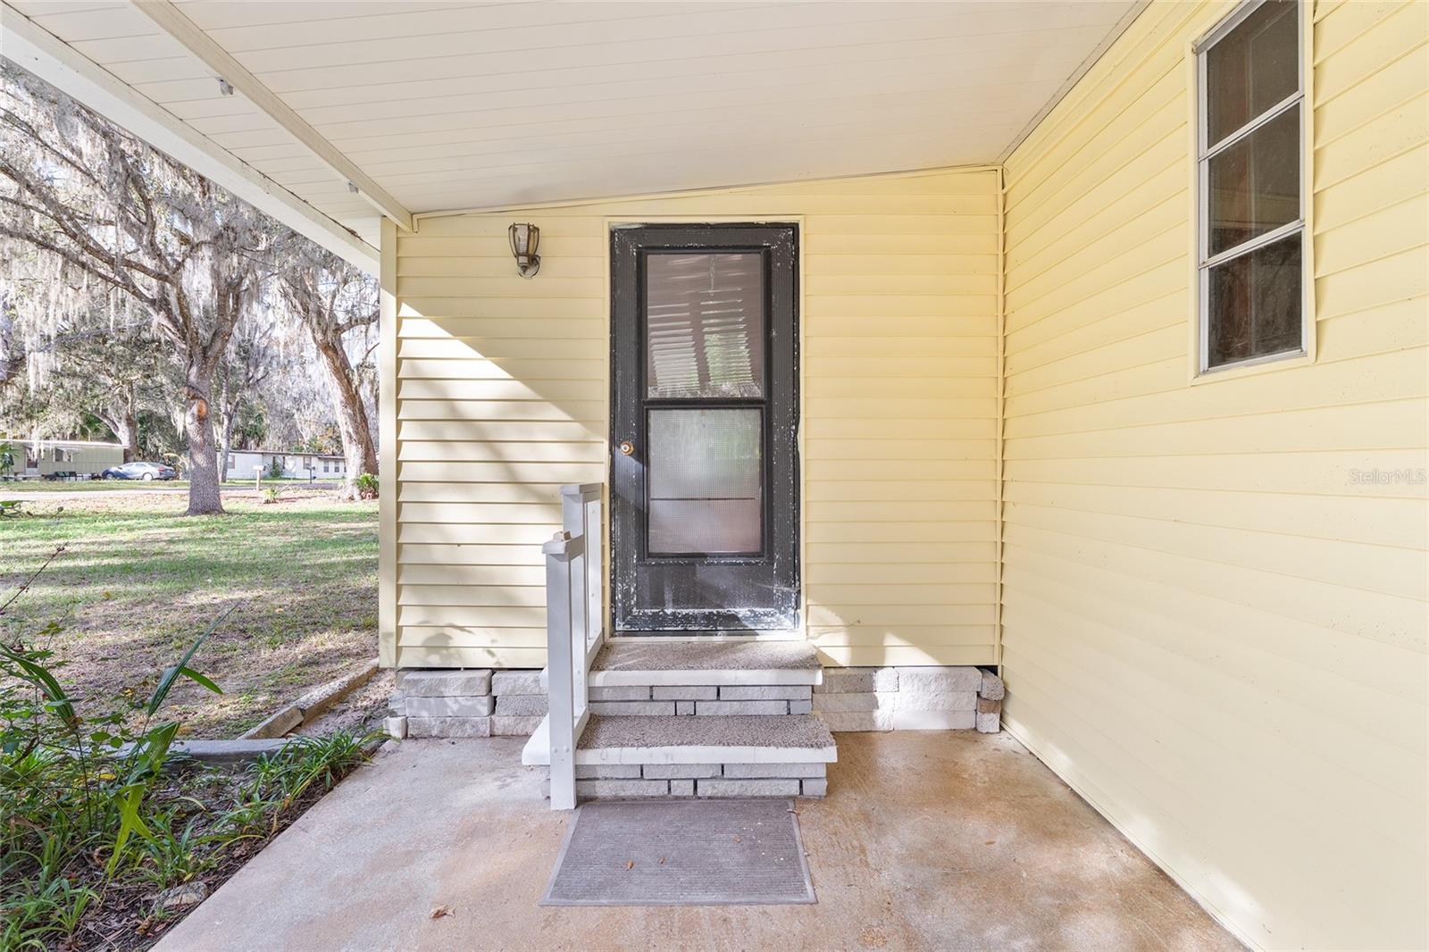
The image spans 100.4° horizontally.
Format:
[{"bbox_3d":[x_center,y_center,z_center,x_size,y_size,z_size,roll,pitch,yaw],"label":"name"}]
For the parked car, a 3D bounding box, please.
[{"bbox_3d":[-47.355,-0.327,48.999,4.800,1.460,1.820,0,0,-8],"label":"parked car"}]

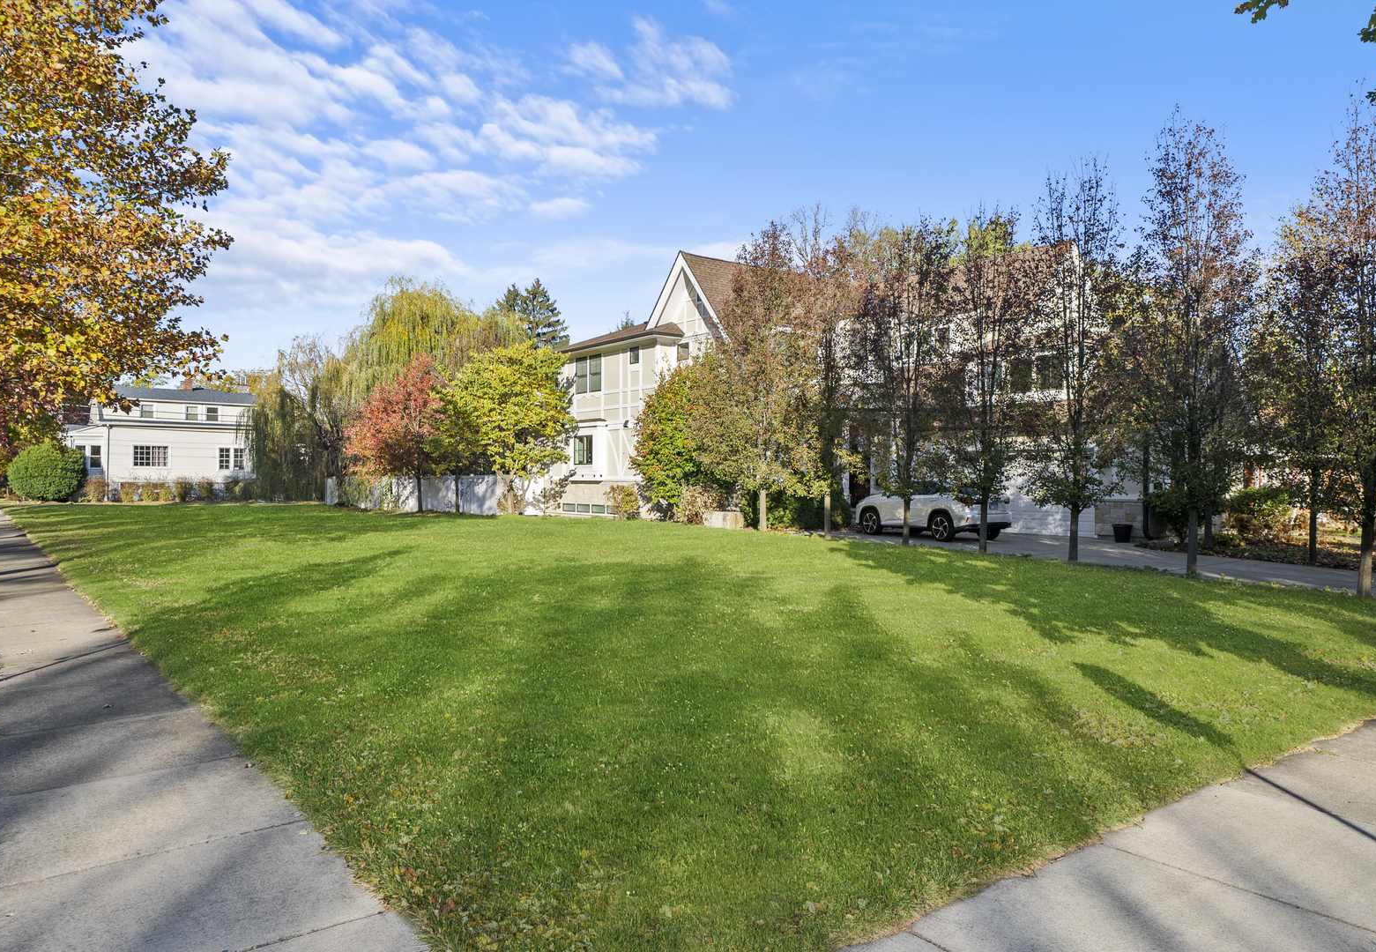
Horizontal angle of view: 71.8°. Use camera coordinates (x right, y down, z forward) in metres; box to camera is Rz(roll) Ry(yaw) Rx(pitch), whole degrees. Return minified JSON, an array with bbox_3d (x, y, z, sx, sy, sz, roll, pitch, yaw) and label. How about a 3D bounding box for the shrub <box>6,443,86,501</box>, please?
[{"bbox_3d":[-35.755,-0.279,53.000,3.750,3.290,3.700,0,0,-34],"label":"shrub"}]

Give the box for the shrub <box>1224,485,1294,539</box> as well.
[{"bbox_3d":[16.555,1.063,27.500,1.800,1.550,1.600,0,0,31],"label":"shrub"}]

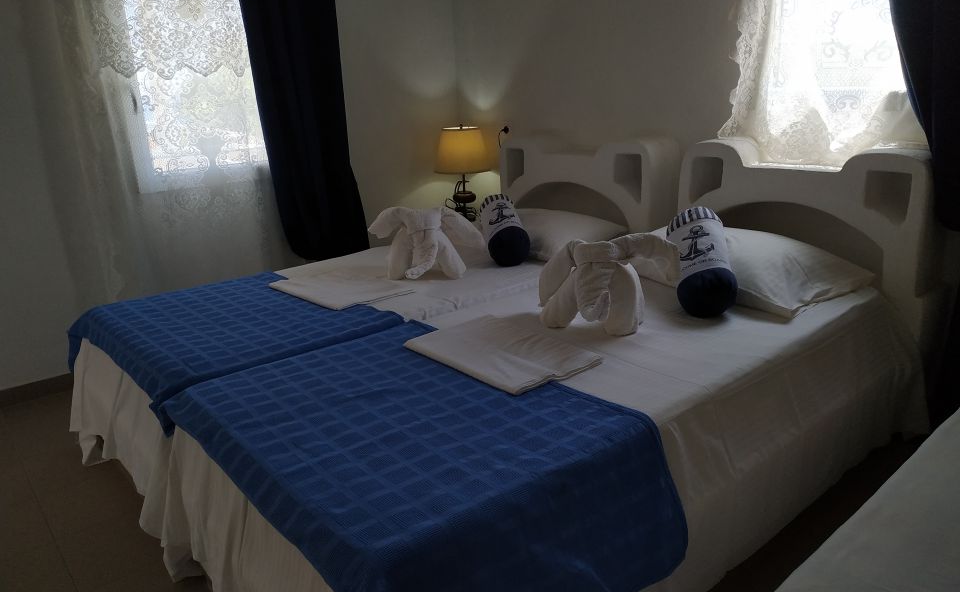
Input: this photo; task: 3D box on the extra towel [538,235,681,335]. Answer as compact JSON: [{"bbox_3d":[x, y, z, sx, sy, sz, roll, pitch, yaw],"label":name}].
[{"bbox_3d":[0.394,-0.054,1.991,0.389,0.275,0.241,4,18,21],"label":"extra towel"}]

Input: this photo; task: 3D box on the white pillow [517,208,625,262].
[{"bbox_3d":[0.293,-0.320,3.042,0.496,0.181,0.724,-16,21,-37],"label":"white pillow"}]

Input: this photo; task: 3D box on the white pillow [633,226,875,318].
[{"bbox_3d":[0.894,-0.129,2.321,0.496,0.181,0.724,-16,21,-37],"label":"white pillow"}]

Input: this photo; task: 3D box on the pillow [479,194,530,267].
[{"bbox_3d":[0.104,-0.275,2.745,0.178,0.178,0.342,-10,40,-3],"label":"pillow"}]

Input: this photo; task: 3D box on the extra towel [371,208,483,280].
[{"bbox_3d":[-0.196,-0.224,2.638,0.429,0.275,0.241,1,17,12],"label":"extra towel"}]

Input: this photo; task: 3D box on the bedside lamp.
[{"bbox_3d":[-0.093,-0.698,3.866,0.315,0.576,0.315,-2,17,1],"label":"bedside lamp"}]

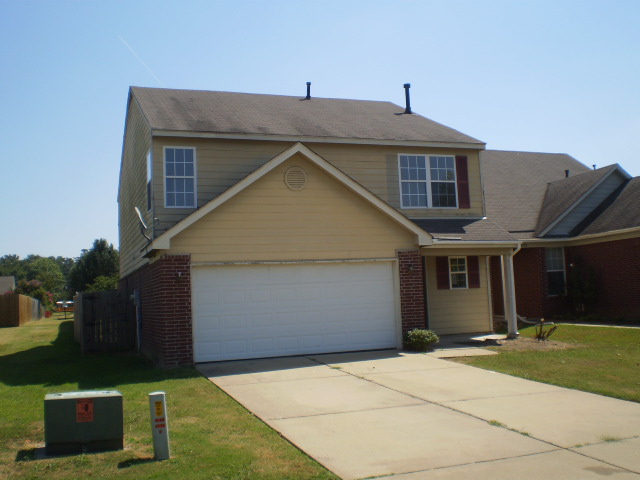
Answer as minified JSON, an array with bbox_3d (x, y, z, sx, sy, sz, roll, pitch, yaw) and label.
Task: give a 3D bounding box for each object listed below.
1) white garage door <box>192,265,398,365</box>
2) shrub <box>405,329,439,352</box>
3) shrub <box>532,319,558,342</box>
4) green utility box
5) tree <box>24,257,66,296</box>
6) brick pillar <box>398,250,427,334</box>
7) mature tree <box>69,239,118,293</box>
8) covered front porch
[{"bbox_3d":[-0.480,1.609,15.407,4.880,2.130,0.100,-1,-5,-20],"label":"white garage door"},{"bbox_3d":[2.414,2.319,15.696,0.800,0.540,0.750,-3,-5,0],"label":"shrub"},{"bbox_3d":[5.549,2.197,16.381,0.640,0.550,0.580,-1,-5,-20],"label":"shrub"},{"bbox_3d":[-2.781,2.148,7.892,0.840,0.630,0.620,-1,-5,-14],"label":"green utility box"},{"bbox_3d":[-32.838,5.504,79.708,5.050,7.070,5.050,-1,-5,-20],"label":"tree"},{"bbox_3d":[2.209,1.471,16.507,0.650,2.360,0.500,-1,-5,-20],"label":"brick pillar"},{"bbox_3d":[-19.238,3.287,57.717,5.050,6.870,5.050,-1,-5,-20],"label":"mature tree"},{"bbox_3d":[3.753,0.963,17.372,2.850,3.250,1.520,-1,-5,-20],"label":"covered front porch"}]

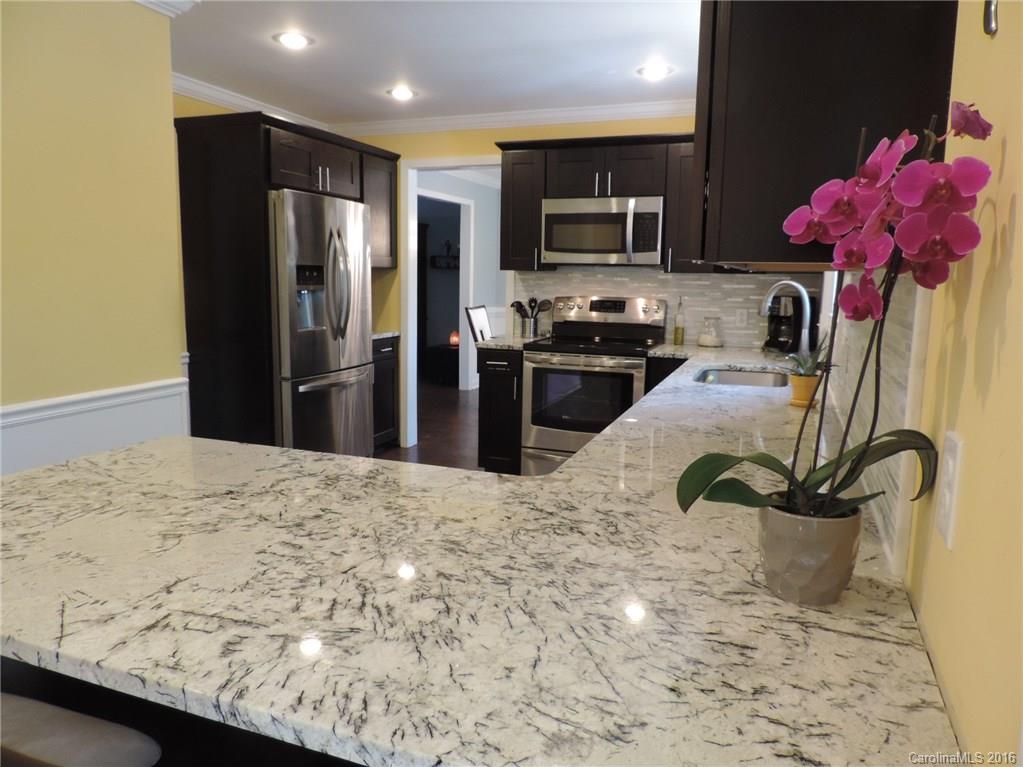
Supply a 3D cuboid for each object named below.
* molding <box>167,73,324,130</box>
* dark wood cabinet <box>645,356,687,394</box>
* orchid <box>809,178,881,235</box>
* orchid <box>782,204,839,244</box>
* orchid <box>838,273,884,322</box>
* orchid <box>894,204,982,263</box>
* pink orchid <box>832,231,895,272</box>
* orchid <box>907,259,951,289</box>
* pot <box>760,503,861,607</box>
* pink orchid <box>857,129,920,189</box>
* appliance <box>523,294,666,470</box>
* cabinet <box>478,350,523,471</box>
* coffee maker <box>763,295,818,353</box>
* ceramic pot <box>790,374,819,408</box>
[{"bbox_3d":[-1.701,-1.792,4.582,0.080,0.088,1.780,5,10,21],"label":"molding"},{"bbox_3d":[1.039,0.264,4.408,0.280,0.870,0.600,4,9,21],"label":"dark wood cabinet"},{"bbox_3d":[0.393,-0.206,0.830,0.080,0.067,0.045,7,11,34],"label":"orchid"},{"bbox_3d":[0.369,-0.196,0.870,0.070,0.052,0.042,7,11,34],"label":"orchid"},{"bbox_3d":[0.434,-0.107,0.880,0.053,0.062,0.045,6,10,29],"label":"orchid"},{"bbox_3d":[0.436,-0.153,0.725,0.086,0.061,0.042,5,10,28],"label":"orchid"},{"bbox_3d":[0.427,-0.161,0.860,0.068,0.052,0.055,10,12,44],"label":"pink orchid"},{"bbox_3d":[0.458,-0.129,0.780,0.065,0.055,0.040,8,11,39],"label":"orchid"},{"bbox_3d":[0.427,0.240,1.027,0.145,0.135,0.145,4,9,21],"label":"pot"},{"bbox_3d":[0.419,-0.248,0.790,0.045,0.065,0.075,-2,9,-15],"label":"pink orchid"},{"bbox_3d":[0.531,0.061,4.552,0.761,1.205,0.680,5,10,21],"label":"appliance"},{"bbox_3d":[0.043,0.180,4.793,0.302,0.876,0.655,5,10,21],"label":"cabinet"},{"bbox_3d":[1.690,-0.352,4.273,0.250,0.340,0.200,-5,10,-31],"label":"coffee maker"},{"bbox_3d":[1.018,0.028,2.473,0.096,0.108,0.096,5,10,21],"label":"ceramic pot"}]

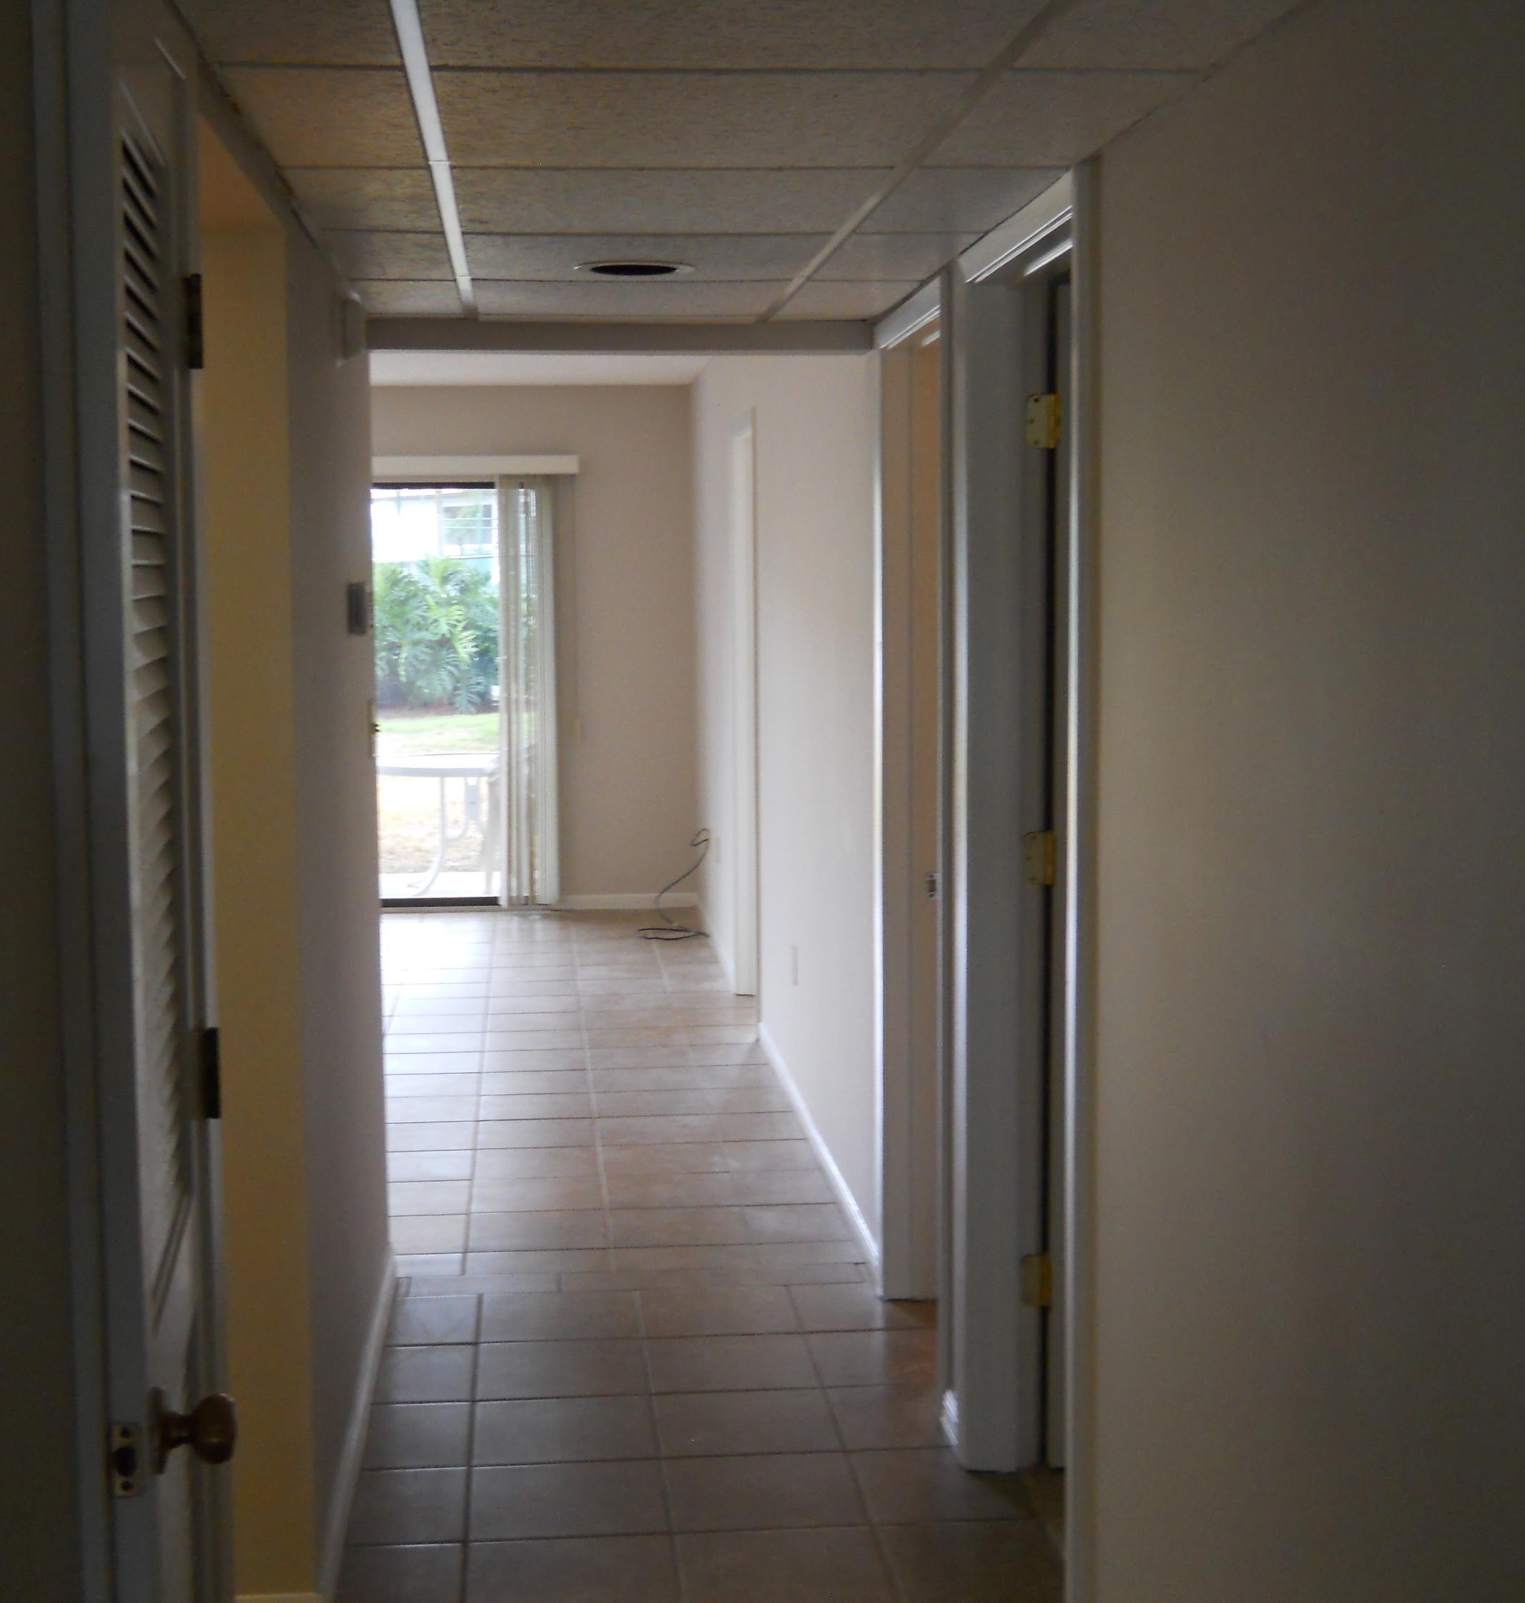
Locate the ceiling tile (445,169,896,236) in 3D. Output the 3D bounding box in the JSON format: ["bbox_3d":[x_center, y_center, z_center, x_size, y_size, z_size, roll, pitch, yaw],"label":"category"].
[{"bbox_3d":[-0.150,-0.897,3.384,0.604,0.020,0.584,-1,6,-6],"label":"ceiling tile"}]

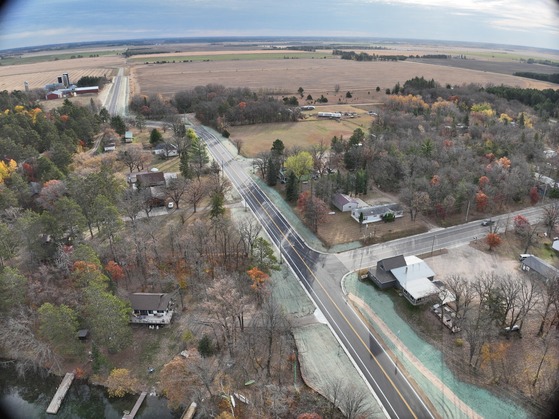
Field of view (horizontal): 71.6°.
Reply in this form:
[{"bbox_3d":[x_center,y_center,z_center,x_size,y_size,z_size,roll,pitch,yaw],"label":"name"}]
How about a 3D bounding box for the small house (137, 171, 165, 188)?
[{"bbox_3d":[-64.500,-14.720,198.400,13.000,6.200,8.500,-6,25,-14],"label":"small house"}]

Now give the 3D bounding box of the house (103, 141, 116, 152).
[{"bbox_3d":[-115.000,-42.210,262.240,7.500,4.000,6.800,-10,26,-22],"label":"house"}]

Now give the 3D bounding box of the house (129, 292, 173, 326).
[{"bbox_3d":[-35.700,27.710,110.910,11.200,6.200,11.500,0,24,0],"label":"house"}]

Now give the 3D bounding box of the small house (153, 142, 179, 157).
[{"bbox_3d":[-69.540,-36.620,238.470,14.000,4.900,10.000,-2,25,-5],"label":"small house"}]

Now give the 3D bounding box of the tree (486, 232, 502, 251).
[{"bbox_3d":[73.650,10.960,132.730,5.500,6.500,5.500,15,28,29],"label":"tree"}]

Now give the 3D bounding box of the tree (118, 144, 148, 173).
[{"bbox_3d":[-77.630,-27.380,206.050,14.500,13.500,13.000,-9,26,-19],"label":"tree"}]

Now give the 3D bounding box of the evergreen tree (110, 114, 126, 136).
[{"bbox_3d":[-117.230,-61.360,283.040,10.500,14.500,10.500,-10,26,-20],"label":"evergreen tree"}]

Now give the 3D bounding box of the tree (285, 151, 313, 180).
[{"bbox_3d":[10.600,-23.290,212.490,14.890,18.020,14.890,0,24,0],"label":"tree"}]

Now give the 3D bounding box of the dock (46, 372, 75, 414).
[{"bbox_3d":[-50.020,42.190,89.140,2.030,0.500,10.890,-2,24,-6],"label":"dock"}]

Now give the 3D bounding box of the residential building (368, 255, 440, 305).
[{"bbox_3d":[38.600,20.860,118.240,16.000,7.000,16.500,-8,25,-16],"label":"residential building"}]

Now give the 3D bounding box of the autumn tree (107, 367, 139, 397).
[{"bbox_3d":[-35.500,39.200,87.900,6.800,4.800,6.500,0,24,0],"label":"autumn tree"}]

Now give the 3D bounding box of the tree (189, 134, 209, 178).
[{"bbox_3d":[-45.690,-27.880,214.980,10.760,24.390,10.760,0,24,0],"label":"tree"}]

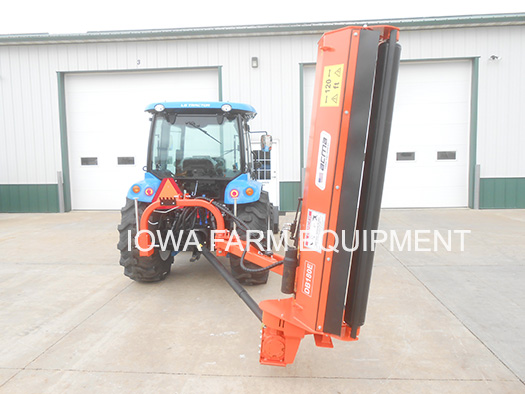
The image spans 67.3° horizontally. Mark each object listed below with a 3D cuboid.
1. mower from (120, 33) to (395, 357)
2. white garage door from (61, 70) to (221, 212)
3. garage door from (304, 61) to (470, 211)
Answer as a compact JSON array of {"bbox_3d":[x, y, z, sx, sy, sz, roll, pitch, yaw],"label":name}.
[{"bbox_3d":[-0.181,-0.031,3.310,2.300,2.240,1.500,0,5,7],"label":"mower"},{"bbox_3d":[-3.697,-1.716,12.193,5.100,4.310,0.200,-1,5,4],"label":"white garage door"},{"bbox_3d":[3.681,-1.771,11.747,4.880,4.260,0.100,-1,5,4],"label":"garage door"}]

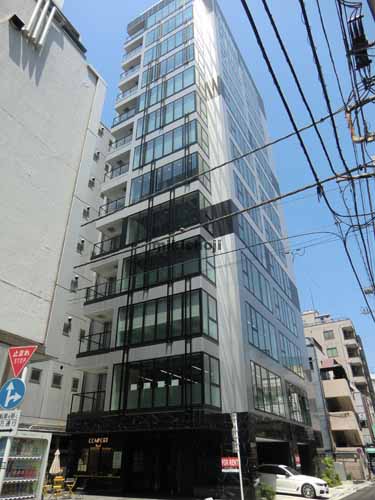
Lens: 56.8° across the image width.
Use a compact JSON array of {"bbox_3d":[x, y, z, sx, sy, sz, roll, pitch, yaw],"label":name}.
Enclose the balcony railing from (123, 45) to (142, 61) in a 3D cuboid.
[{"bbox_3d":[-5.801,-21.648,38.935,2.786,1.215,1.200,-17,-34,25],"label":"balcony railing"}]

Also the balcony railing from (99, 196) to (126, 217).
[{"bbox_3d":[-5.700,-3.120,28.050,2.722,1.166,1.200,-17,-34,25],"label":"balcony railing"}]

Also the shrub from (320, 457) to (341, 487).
[{"bbox_3d":[9.412,14.667,22.909,1.000,1.500,1.000,-17,-34,25],"label":"shrub"}]

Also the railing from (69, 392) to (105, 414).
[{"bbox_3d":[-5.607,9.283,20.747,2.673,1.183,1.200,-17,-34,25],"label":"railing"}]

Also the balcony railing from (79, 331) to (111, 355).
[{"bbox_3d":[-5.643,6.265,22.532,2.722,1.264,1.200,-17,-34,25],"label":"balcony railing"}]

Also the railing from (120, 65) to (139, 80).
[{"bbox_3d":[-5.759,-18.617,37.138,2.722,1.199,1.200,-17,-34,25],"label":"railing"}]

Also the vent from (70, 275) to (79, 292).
[{"bbox_3d":[-7.983,2.310,24.564,0.150,1.050,0.700,-17,-34,25],"label":"vent"}]

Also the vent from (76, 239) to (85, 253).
[{"bbox_3d":[-8.031,-0.351,26.056,0.150,0.950,0.640,-17,-34,25],"label":"vent"}]

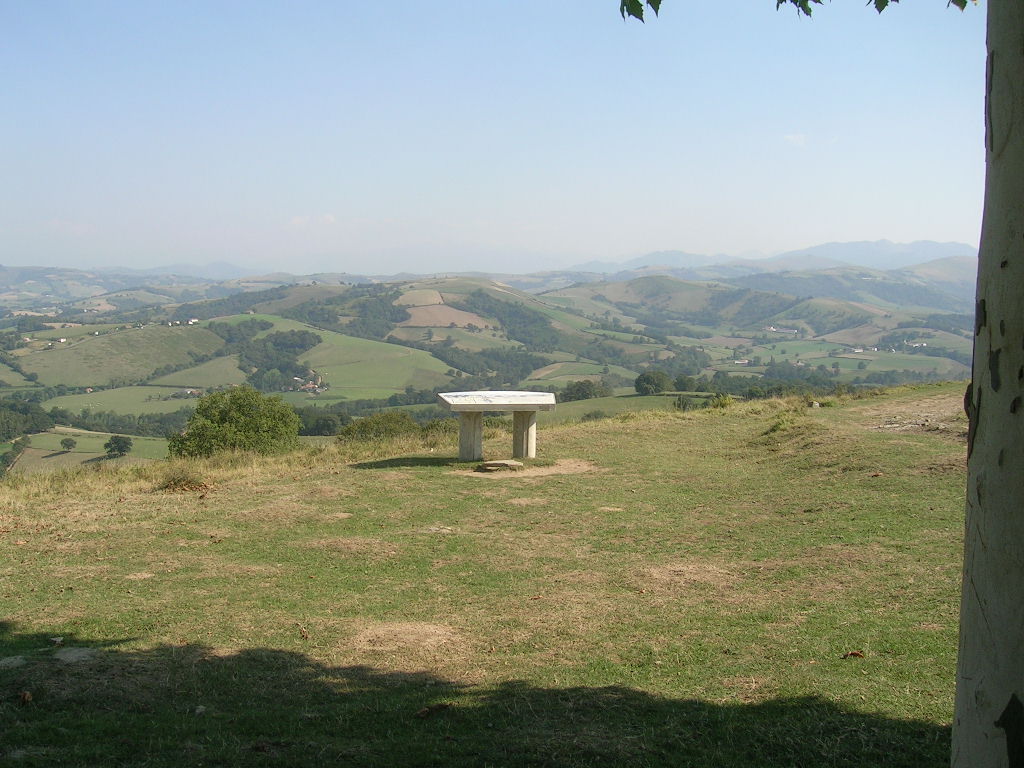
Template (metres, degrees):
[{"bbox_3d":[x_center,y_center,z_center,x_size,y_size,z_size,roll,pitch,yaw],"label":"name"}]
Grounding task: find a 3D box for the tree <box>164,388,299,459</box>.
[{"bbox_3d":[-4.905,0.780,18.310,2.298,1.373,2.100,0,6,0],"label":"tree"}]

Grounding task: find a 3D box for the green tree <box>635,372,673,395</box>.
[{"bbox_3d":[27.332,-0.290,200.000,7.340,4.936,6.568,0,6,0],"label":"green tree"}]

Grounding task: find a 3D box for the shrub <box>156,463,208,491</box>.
[{"bbox_3d":[-4.118,1.165,12.900,0.648,0.350,0.550,0,6,0],"label":"shrub"}]

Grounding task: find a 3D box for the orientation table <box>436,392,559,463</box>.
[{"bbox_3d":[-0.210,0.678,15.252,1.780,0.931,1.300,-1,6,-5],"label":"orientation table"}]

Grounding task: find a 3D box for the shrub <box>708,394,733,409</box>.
[{"bbox_3d":[5.058,0.423,25.000,0.628,0.338,0.550,0,6,0],"label":"shrub"}]

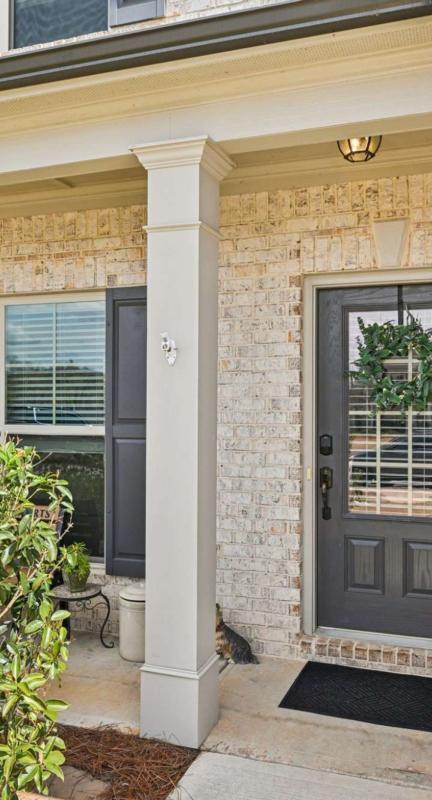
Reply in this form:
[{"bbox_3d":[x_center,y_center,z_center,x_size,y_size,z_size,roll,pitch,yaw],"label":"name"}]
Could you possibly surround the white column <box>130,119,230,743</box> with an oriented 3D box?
[{"bbox_3d":[-0.162,0.202,3.121,0.370,2.670,0.370,0,0,19],"label":"white column"}]

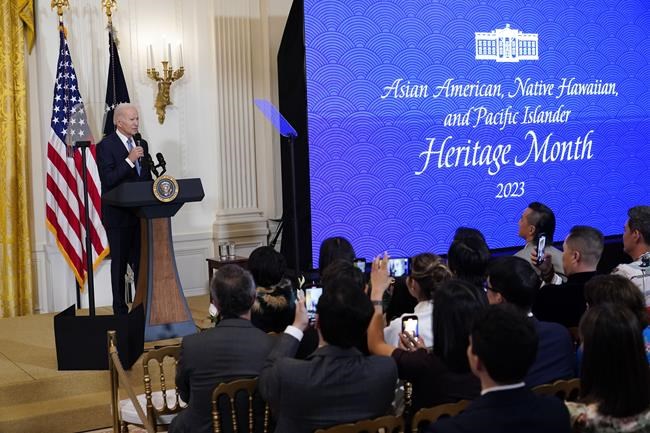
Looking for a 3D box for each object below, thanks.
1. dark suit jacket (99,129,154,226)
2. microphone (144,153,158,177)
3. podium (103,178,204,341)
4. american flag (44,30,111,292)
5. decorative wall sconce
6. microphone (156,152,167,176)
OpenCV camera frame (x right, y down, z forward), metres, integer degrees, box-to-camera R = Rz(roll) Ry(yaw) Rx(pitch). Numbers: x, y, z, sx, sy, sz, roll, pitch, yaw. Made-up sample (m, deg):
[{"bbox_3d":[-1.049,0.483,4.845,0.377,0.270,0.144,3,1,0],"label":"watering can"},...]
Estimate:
[{"bbox_3d":[-1.625,-0.292,8.067,0.490,0.780,0.320,-6,6,-42],"label":"dark suit jacket"},{"bbox_3d":[-1.317,-0.395,7.534,0.060,0.180,0.120,-4,5,-32],"label":"microphone"},{"bbox_3d":[-1.296,0.314,7.610,0.700,1.195,0.450,-4,5,-32],"label":"podium"},{"bbox_3d":[-2.267,-0.556,9.056,0.540,2.400,0.290,-4,5,-32],"label":"american flag"},{"bbox_3d":[-1.535,-1.280,9.553,0.350,0.750,0.240,-4,5,-32],"label":"decorative wall sconce"},{"bbox_3d":[-1.248,-0.405,7.576,0.050,0.170,0.110,-4,5,-32],"label":"microphone"}]

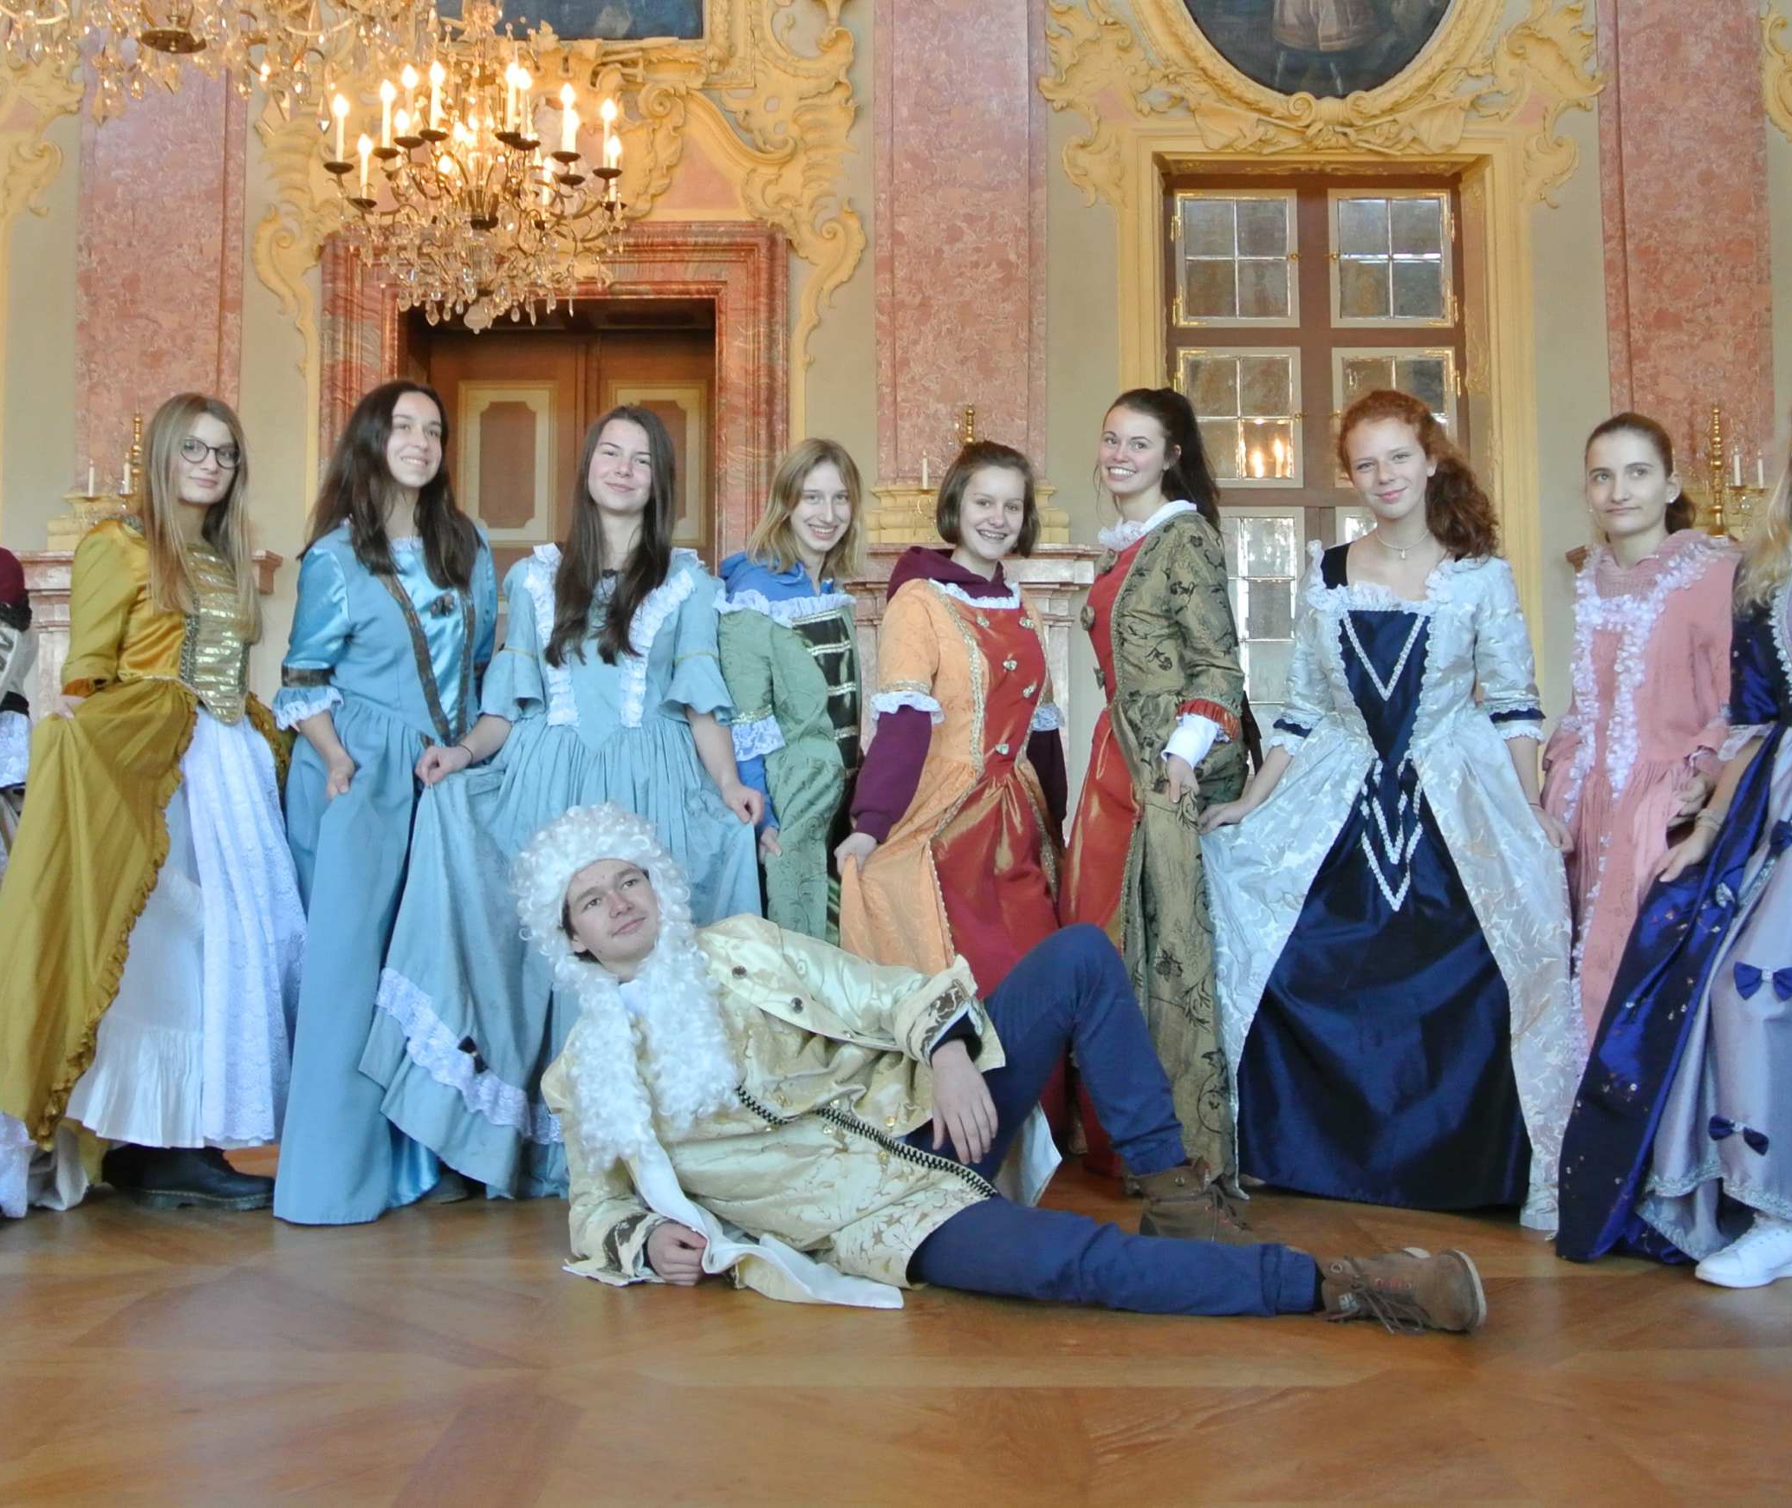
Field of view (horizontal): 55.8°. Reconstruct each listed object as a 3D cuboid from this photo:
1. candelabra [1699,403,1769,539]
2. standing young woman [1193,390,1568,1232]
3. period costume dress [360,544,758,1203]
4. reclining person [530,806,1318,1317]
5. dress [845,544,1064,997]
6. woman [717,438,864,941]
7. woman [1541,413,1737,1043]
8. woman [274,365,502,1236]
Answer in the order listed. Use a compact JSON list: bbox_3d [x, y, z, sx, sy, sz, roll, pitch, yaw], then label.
[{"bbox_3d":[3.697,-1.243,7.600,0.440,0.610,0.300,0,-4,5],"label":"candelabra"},{"bbox_3d":[1.025,0.086,3.500,0.740,1.690,0.560,-2,-3,26],"label":"standing young woman"},{"bbox_3d":[-0.700,0.223,3.570,0.840,1.360,0.550,0,-4,-2],"label":"period costume dress"},{"bbox_3d":[0.086,0.492,2.900,1.480,0.800,0.700,0,-4,0],"label":"reclining person"},{"bbox_3d":[0.131,0.229,3.770,0.620,1.380,0.500,1,-4,-22],"label":"dress"},{"bbox_3d":[-0.233,0.123,3.830,0.460,1.660,0.430,3,-4,-42],"label":"woman"},{"bbox_3d":[1.574,0.109,3.580,0.440,1.650,0.480,3,-4,-45],"label":"woman"},{"bbox_3d":[-1.038,0.086,3.470,0.470,1.700,0.430,2,-4,-36],"label":"woman"}]

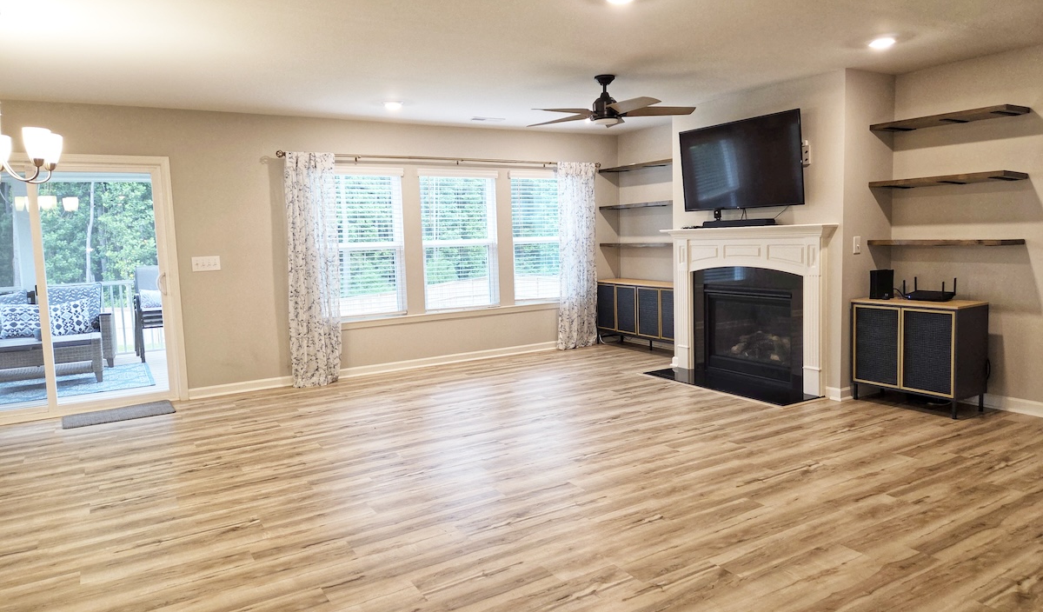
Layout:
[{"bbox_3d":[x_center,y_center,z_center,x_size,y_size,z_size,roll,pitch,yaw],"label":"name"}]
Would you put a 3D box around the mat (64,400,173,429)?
[{"bbox_3d":[-3.193,0.859,5.514,0.762,0.012,0.460,-6,7,-36],"label":"mat"}]

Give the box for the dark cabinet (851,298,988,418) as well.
[{"bbox_3d":[2.839,0.338,4.990,0.392,0.757,0.757,-5,7,-31],"label":"dark cabinet"}]

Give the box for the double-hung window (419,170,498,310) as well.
[{"bbox_3d":[-0.638,-0.680,7.243,0.885,1.435,0.100,-5,7,-31],"label":"double-hung window"}]

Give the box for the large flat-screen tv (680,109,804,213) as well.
[{"bbox_3d":[1.792,-1.155,5.696,0.065,0.710,1.240,-12,10,-30],"label":"large flat-screen tv"}]

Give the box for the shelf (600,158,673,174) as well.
[{"bbox_3d":[1.447,-1.518,7.470,0.280,0.040,1.610,-5,7,-31],"label":"shelf"}]

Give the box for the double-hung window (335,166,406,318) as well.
[{"bbox_3d":[-1.553,-0.596,6.688,0.880,1.450,0.100,-5,7,-31],"label":"double-hung window"}]

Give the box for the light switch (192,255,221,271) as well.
[{"bbox_3d":[-2.714,-0.362,5.971,0.212,0.117,0.008,-5,7,-31],"label":"light switch"}]

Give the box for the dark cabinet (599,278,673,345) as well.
[{"bbox_3d":[1.411,0.128,7.621,0.375,0.733,1.490,-5,7,-31],"label":"dark cabinet"}]

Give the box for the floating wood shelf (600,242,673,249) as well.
[{"bbox_3d":[1.448,-0.666,7.559,0.285,0.038,1.540,-5,7,-31],"label":"floating wood shelf"}]

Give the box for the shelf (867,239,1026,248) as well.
[{"bbox_3d":[3.003,-0.454,4.952,0.305,0.039,0.910,-5,7,-31],"label":"shelf"}]

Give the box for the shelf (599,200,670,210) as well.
[{"bbox_3d":[1.435,-1.094,7.514,0.285,0.038,1.540,-5,7,-31],"label":"shelf"}]

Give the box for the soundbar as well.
[{"bbox_3d":[1.806,-0.685,5.774,0.090,0.054,0.700,-5,7,-31],"label":"soundbar"}]

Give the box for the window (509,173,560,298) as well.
[{"bbox_3d":[0.265,-0.764,7.780,0.885,1.435,0.100,-5,7,-31],"label":"window"}]

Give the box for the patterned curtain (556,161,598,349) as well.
[{"bbox_3d":[0.621,-0.563,7.861,0.590,2.100,0.130,-5,7,-31],"label":"patterned curtain"}]

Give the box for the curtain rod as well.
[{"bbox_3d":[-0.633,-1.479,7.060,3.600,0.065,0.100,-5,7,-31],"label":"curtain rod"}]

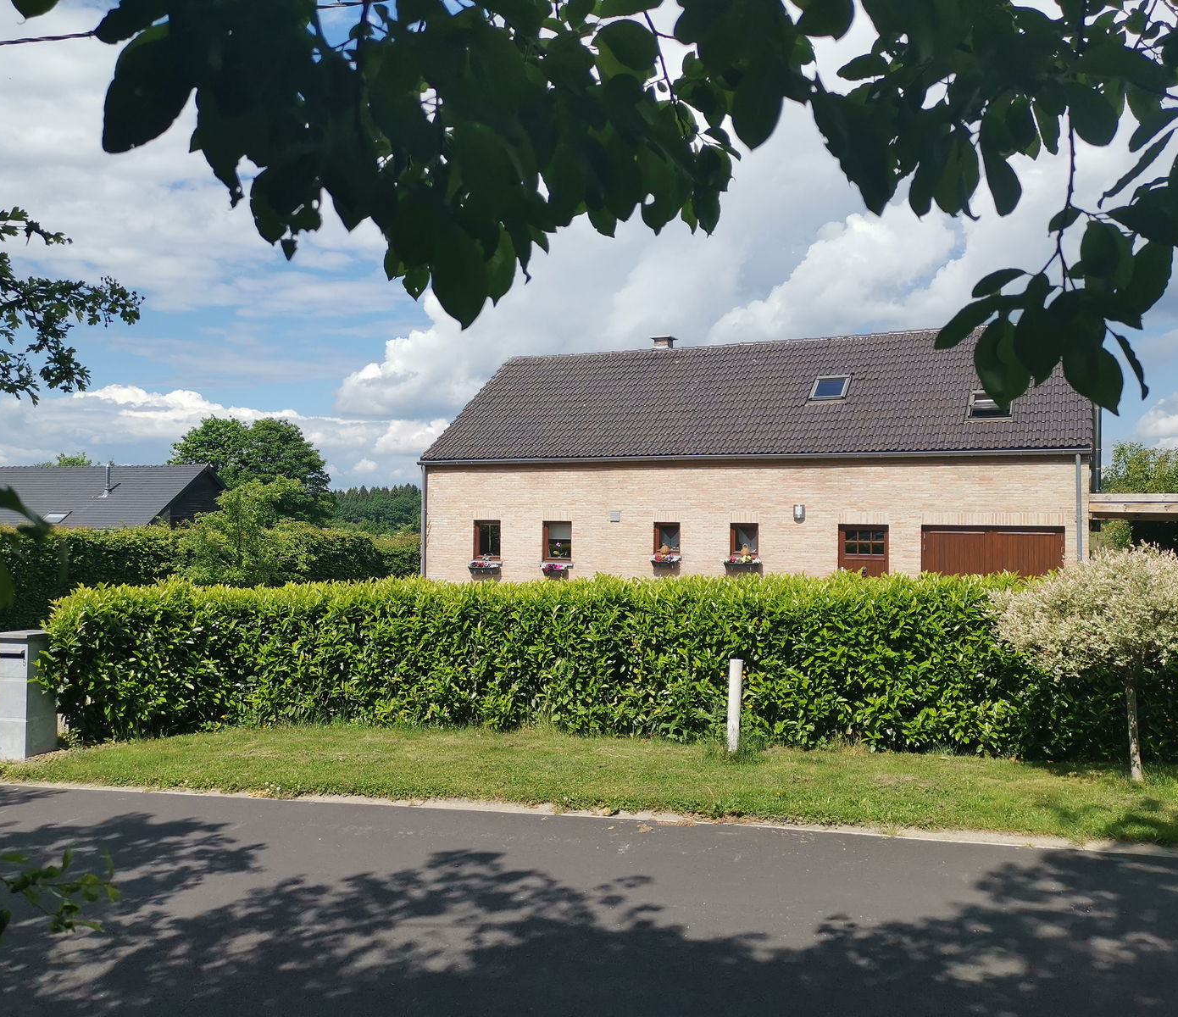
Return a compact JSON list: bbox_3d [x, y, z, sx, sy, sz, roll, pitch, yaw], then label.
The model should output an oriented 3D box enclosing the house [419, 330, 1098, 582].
[{"bbox_3d":[4.441,-0.931,26.330,14.956,6.948,8.651,0,-1,26],"label":"house"}]

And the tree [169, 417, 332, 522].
[{"bbox_3d":[-21.826,-1.033,67.912,10.400,9.720,10.400,1,-1,0],"label":"tree"}]

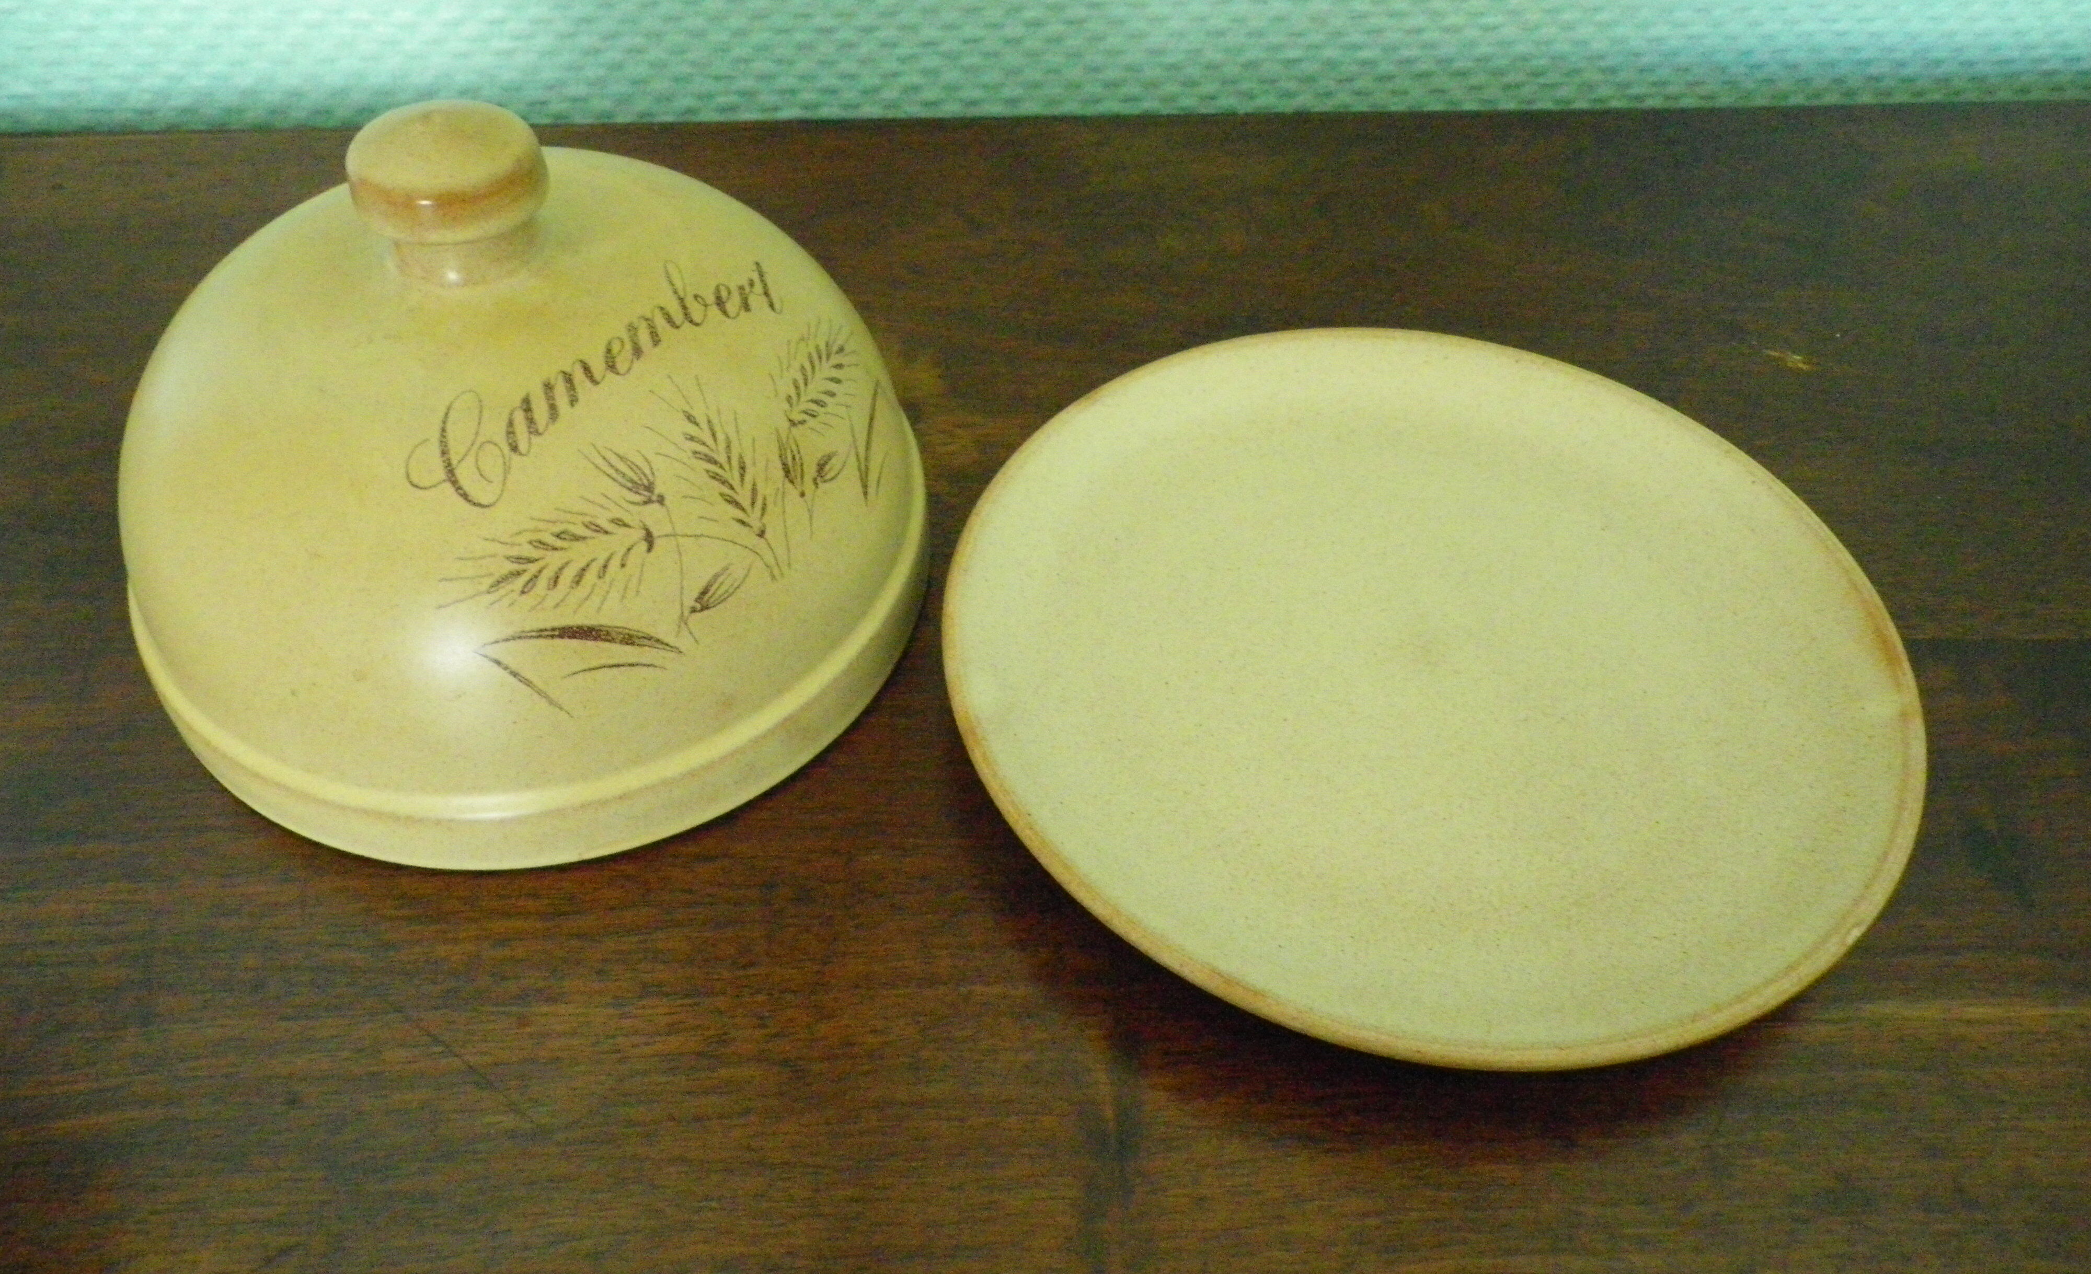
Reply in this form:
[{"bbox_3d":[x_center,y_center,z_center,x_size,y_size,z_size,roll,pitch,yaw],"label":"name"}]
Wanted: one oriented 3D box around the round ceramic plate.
[{"bbox_3d":[0.077,0.005,0.350,0.195,0.024,0.195,1,48,-1],"label":"round ceramic plate"}]

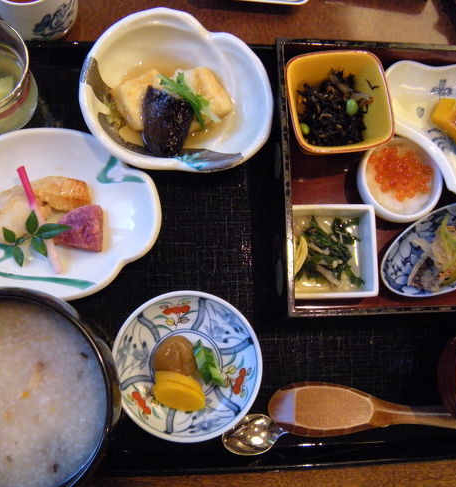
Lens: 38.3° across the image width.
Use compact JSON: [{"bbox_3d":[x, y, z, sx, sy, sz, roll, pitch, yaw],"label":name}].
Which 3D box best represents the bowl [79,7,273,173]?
[{"bbox_3d":[-0.041,-0.116,0.543,0.153,0.056,0.135,11,79,-5],"label":"bowl"}]

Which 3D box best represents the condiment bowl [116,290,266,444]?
[{"bbox_3d":[-0.032,0.096,0.521,0.116,0.031,0.116,1,80,-7],"label":"condiment bowl"}]

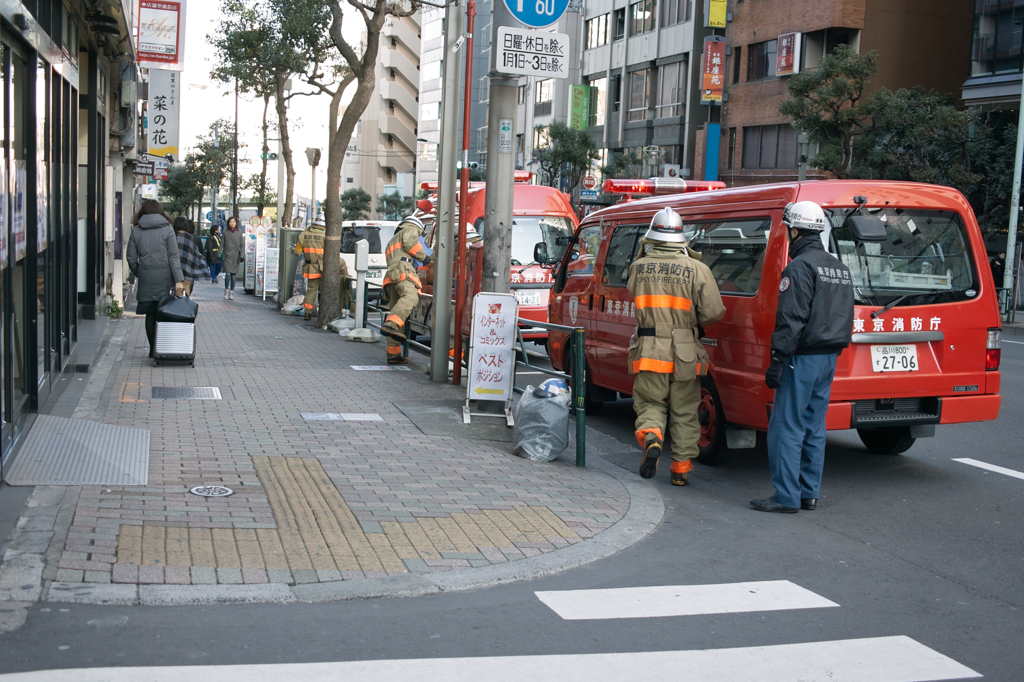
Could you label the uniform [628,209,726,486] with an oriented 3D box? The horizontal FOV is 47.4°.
[{"bbox_3d":[1.044,0.051,7.309,0.600,1.730,0.520,2,6,-8],"label":"uniform"}]

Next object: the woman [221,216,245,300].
[{"bbox_3d":[-5.658,-1.660,23.600,0.500,1.660,0.340,1,7,-16],"label":"woman"}]

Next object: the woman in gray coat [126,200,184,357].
[{"bbox_3d":[-3.696,-0.649,12.015,0.570,1.610,0.450,1,6,-16],"label":"woman in gray coat"}]

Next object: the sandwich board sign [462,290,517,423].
[{"bbox_3d":[-0.163,0.139,9.280,0.385,1.000,0.420,3,7,3],"label":"sandwich board sign"}]

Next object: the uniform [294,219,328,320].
[{"bbox_3d":[-3.231,-1.218,19.109,0.630,1.740,0.550,1,6,-14],"label":"uniform"}]

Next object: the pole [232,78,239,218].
[{"bbox_3d":[-10.663,-6.620,45.000,0.160,7.140,0.160,1,6,-16],"label":"pole"}]

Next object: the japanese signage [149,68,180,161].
[{"bbox_3d":[-7.159,-4.673,24.000,0.660,1.940,0.200,1,6,-14],"label":"japanese signage"}]

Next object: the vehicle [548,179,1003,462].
[{"bbox_3d":[1.714,-0.298,9.387,1.690,2.080,4.570,1,5,-18],"label":"vehicle"}]

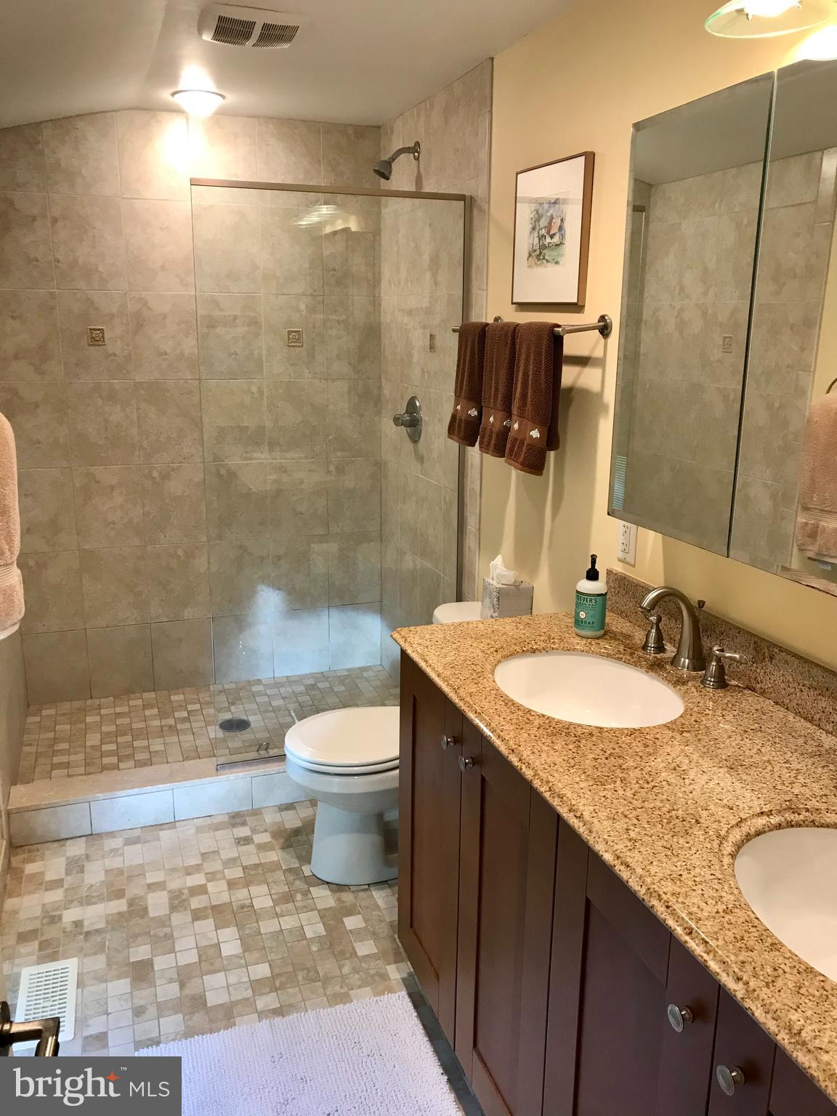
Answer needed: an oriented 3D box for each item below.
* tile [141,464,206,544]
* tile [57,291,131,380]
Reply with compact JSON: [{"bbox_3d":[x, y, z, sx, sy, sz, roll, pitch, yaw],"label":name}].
[{"bbox_3d":[-0.982,-0.215,3.640,0.249,0.327,0.012,-5,15,-19],"label":"tile"},{"bbox_3d":[-1.228,-0.844,3.441,0.252,0.329,0.010,-4,15,-19],"label":"tile"}]

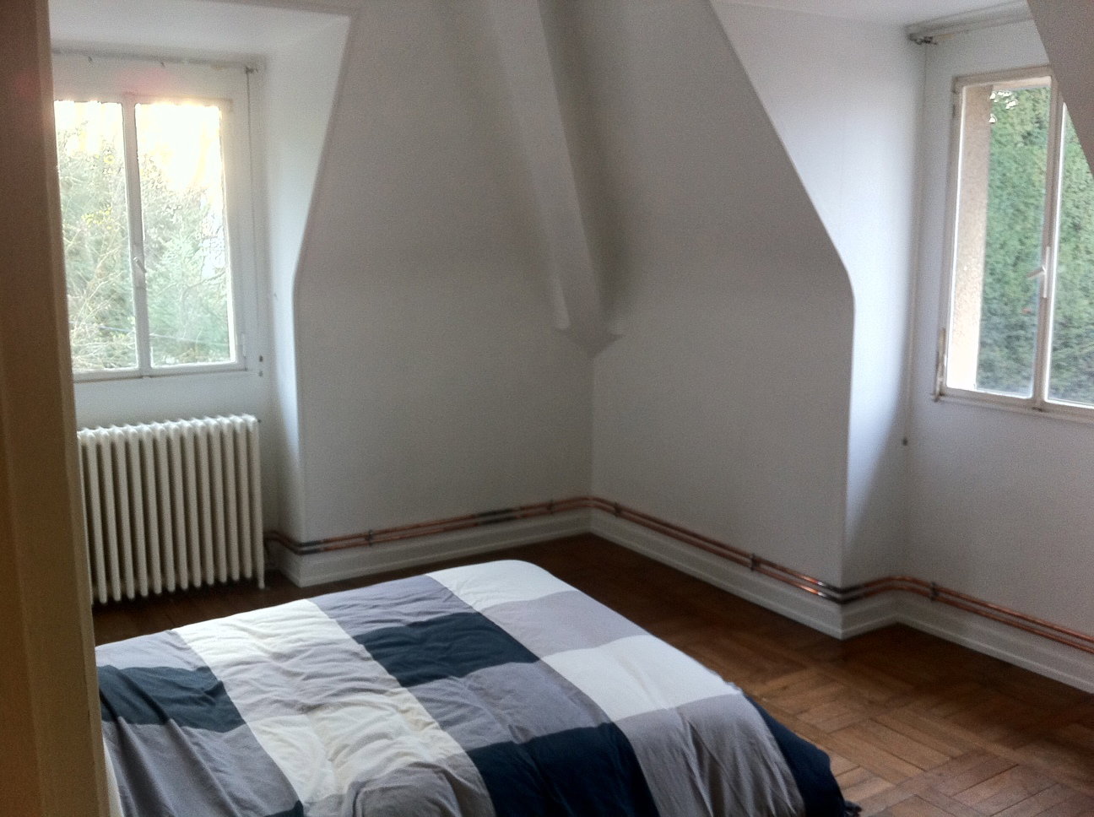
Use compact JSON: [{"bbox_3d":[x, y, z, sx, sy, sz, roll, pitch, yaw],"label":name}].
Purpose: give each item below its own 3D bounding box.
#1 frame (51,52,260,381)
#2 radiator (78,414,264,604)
[{"bbox_3d":[-1.800,-0.816,4.875,1.003,1.391,0.099,-6,11,-32],"label":"frame"},{"bbox_3d":[-1.699,0.466,4.902,0.870,0.805,0.177,-6,11,-32],"label":"radiator"}]

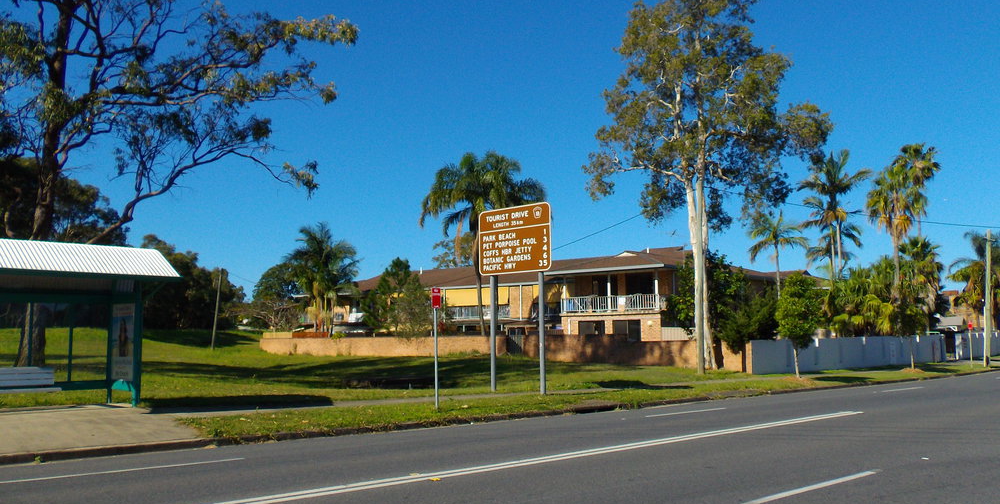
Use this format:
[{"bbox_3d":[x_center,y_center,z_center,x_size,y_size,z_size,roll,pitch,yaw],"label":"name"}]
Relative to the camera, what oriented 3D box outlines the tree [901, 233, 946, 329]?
[{"bbox_3d":[26.164,2.773,49.982,2.410,7.650,2.410,-4,-7,27],"label":"tree"}]

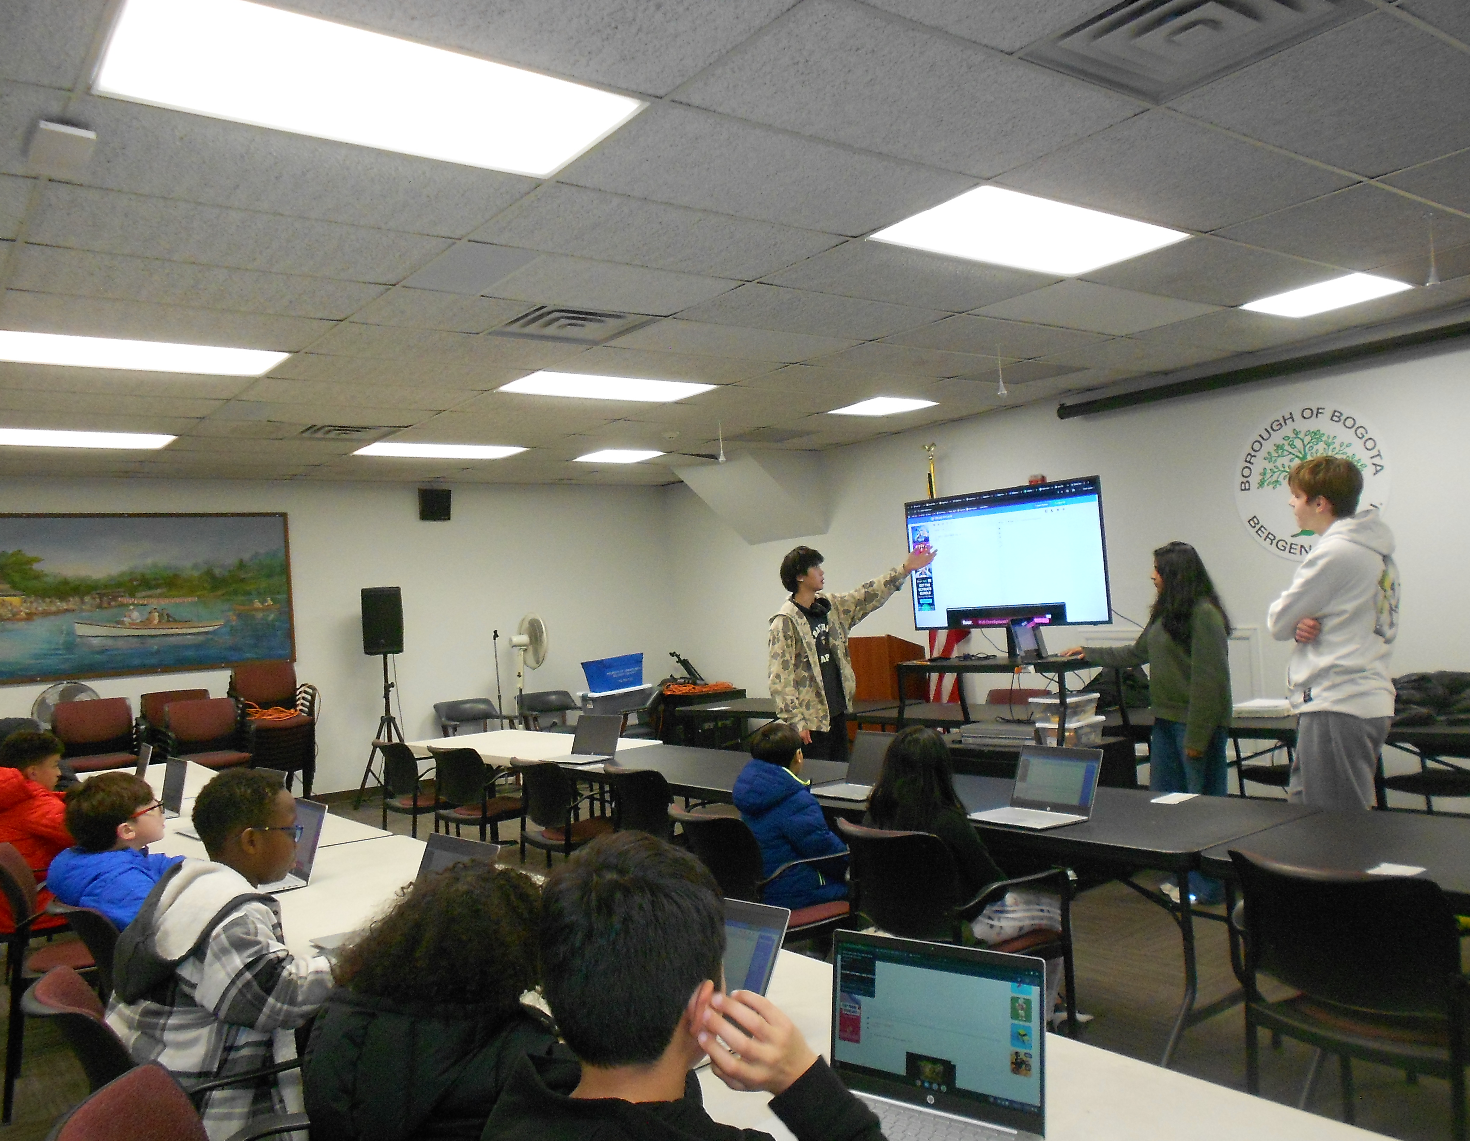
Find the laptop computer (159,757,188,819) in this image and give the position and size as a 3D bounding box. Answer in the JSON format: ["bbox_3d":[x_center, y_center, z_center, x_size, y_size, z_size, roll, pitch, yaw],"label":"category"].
[{"bbox_3d":[-2.627,0.989,5.119,0.265,0.243,0.323,-2,-2,-40],"label":"laptop computer"}]

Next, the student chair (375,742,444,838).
[{"bbox_3d":[-1.944,1.492,7.343,0.570,0.820,0.580,-2,-2,-43],"label":"student chair"}]

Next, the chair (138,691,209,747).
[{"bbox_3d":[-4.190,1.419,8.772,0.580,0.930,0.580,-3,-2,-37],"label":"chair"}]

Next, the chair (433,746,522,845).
[{"bbox_3d":[-1.446,1.449,6.843,0.570,0.820,0.580,-2,-2,-45],"label":"chair"}]

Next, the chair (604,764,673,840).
[{"bbox_3d":[-0.240,1.283,5.152,0.580,0.830,0.560,-3,-2,-37],"label":"chair"}]

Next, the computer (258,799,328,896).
[{"bbox_3d":[-1.444,0.850,3.543,0.290,0.230,0.325,-3,-2,-37],"label":"computer"}]

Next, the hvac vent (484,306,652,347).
[{"bbox_3d":[-0.721,-1.095,5.110,0.600,0.050,0.600,-3,-2,-37],"label":"hvac vent"}]

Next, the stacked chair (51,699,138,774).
[{"bbox_3d":[-4.458,1.419,8.096,0.580,0.930,0.580,-3,-2,-37],"label":"stacked chair"}]

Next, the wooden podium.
[{"bbox_3d":[1.105,1.101,8.927,0.600,1.200,0.460,-5,-2,43],"label":"wooden podium"}]

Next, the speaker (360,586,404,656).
[{"bbox_3d":[-2.991,0.434,9.741,0.350,0.580,0.340,-3,-2,-22],"label":"speaker"}]

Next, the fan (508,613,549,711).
[{"bbox_3d":[-1.751,1.128,9.806,0.450,1.520,0.490,-3,-2,-37],"label":"fan"}]

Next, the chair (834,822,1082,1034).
[{"bbox_3d":[0.731,1.242,3.808,0.580,0.820,0.600,-3,-2,-37],"label":"chair"}]

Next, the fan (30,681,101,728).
[{"bbox_3d":[-4.889,1.443,8.423,0.530,1.245,0.380,-3,-2,-37],"label":"fan"}]

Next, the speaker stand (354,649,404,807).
[{"bbox_3d":[-2.963,1.380,9.764,0.650,1.280,0.600,-3,-2,-37],"label":"speaker stand"}]

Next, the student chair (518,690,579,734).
[{"bbox_3d":[-1.613,1.516,10.507,0.600,0.760,0.580,-3,-2,-37],"label":"student chair"}]

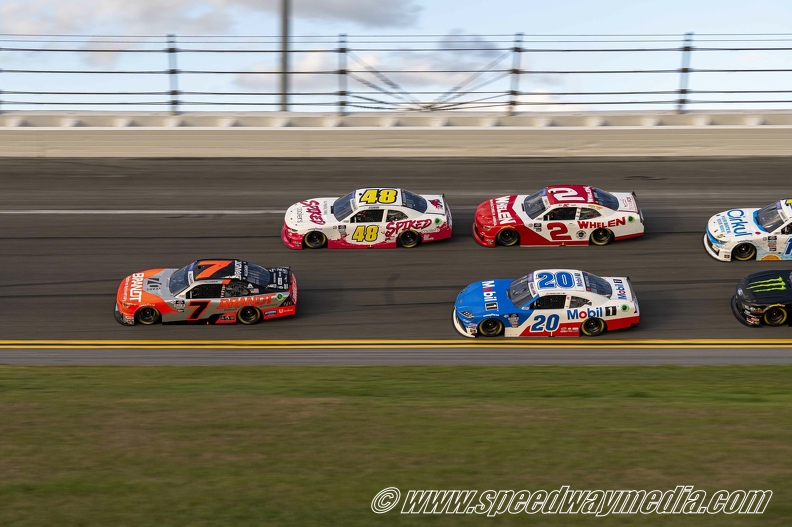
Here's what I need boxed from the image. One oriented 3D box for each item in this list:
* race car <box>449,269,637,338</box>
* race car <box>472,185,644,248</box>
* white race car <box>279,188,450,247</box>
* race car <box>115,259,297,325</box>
[{"bbox_3d":[3.944,0.895,40.525,4.900,1.300,1.950,0,28,0],"label":"race car"},{"bbox_3d":[4.721,-1.505,44.825,4.900,1.300,1.950,0,28,0],"label":"race car"},{"bbox_3d":[-0.837,-1.451,44.625,4.900,1.300,1.950,0,28,0],"label":"white race car"},{"bbox_3d":[-5.041,0.599,40.925,4.900,1.300,1.950,0,28,0],"label":"race car"}]

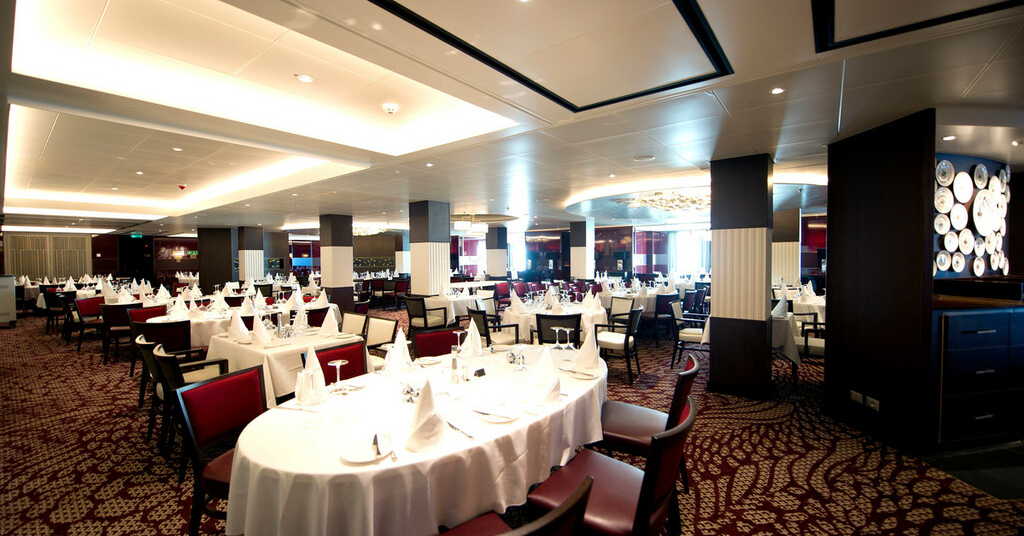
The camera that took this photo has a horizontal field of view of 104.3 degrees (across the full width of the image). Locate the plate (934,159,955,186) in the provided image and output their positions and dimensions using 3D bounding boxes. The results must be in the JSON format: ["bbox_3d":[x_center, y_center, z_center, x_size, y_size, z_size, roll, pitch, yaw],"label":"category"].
[{"bbox_3d":[4.250,-0.926,3.900,0.257,0.257,0.030,-1,2,-13],"label":"plate"}]

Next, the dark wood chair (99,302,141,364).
[{"bbox_3d":[-5.414,0.901,5.604,0.480,0.840,0.560,-1,2,-30],"label":"dark wood chair"}]

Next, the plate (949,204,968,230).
[{"bbox_3d":[4.442,-0.505,3.950,0.263,0.263,0.030,-1,2,-16],"label":"plate"}]

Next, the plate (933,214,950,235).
[{"bbox_3d":[4.188,-0.420,3.870,0.200,0.200,0.025,-1,1,-11],"label":"plate"}]

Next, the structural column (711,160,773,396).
[{"bbox_3d":[2.461,0.086,4.271,0.509,2.438,0.509,1,2,38],"label":"structural column"}]

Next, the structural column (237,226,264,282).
[{"bbox_3d":[-8.237,-0.042,12.620,0.513,2.462,0.513,1,2,39],"label":"structural column"}]

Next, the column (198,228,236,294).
[{"bbox_3d":[-9.701,-0.070,13.330,0.980,2.438,0.750,-1,1,-11],"label":"column"}]

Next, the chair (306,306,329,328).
[{"bbox_3d":[-2.682,0.927,5.117,0.560,0.831,0.480,1,2,40],"label":"chair"}]

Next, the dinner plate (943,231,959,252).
[{"bbox_3d":[4.297,-0.253,3.890,0.200,0.200,0.025,-1,2,-14],"label":"dinner plate"}]

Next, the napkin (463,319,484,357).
[{"bbox_3d":[-0.272,0.481,2.783,0.120,0.245,0.145,1,2,38],"label":"napkin"}]

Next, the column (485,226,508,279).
[{"bbox_3d":[-0.500,-0.146,13.846,0.515,2.465,0.515,1,2,39],"label":"column"}]

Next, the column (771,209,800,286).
[{"bbox_3d":[6.228,-0.065,9.062,0.513,2.462,0.513,1,2,39],"label":"column"}]

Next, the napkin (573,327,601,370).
[{"bbox_3d":[0.472,0.502,2.551,0.150,0.250,0.150,-1,2,0],"label":"napkin"}]

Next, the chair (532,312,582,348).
[{"bbox_3d":[0.516,0.910,4.510,0.560,0.850,0.580,0,2,4],"label":"chair"}]

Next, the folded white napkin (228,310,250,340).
[{"bbox_3d":[-2.352,0.482,3.433,0.125,0.235,0.170,1,2,38],"label":"folded white napkin"}]

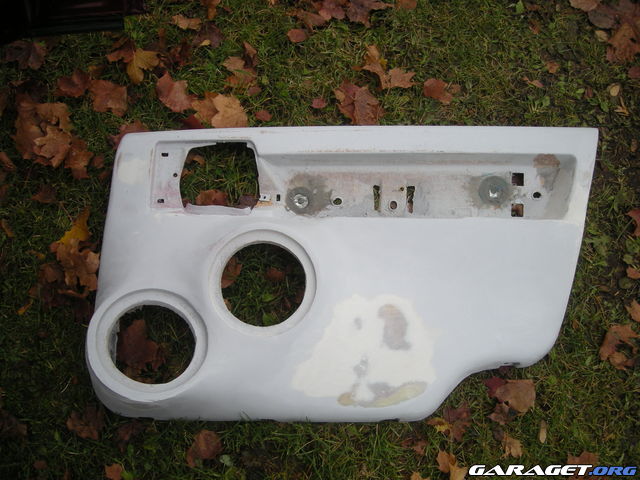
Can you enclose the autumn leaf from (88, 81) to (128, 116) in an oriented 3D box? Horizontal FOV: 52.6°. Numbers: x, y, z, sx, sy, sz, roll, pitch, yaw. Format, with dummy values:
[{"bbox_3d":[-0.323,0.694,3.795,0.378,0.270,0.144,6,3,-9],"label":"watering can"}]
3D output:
[{"bbox_3d":[-0.429,-0.283,1.300,0.094,0.020,0.071,10,70,4],"label":"autumn leaf"}]

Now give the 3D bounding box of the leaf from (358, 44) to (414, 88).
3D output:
[{"bbox_3d":[0.132,-0.346,1.321,0.135,0.025,0.073,40,75,13],"label":"leaf"}]

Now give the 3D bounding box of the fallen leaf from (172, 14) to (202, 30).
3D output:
[{"bbox_3d":[-0.295,-0.484,1.440,0.069,0.018,0.037,14,71,5],"label":"fallen leaf"}]

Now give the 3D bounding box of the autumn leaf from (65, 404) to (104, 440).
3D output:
[{"bbox_3d":[-0.410,0.320,1.147,0.070,0.025,0.062,18,71,6],"label":"autumn leaf"}]

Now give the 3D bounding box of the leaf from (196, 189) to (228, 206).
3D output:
[{"bbox_3d":[-0.215,-0.081,1.294,0.066,0.025,0.057,-3,70,-1],"label":"leaf"}]

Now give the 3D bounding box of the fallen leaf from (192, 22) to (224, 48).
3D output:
[{"bbox_3d":[-0.229,-0.422,1.352,0.054,0.018,0.069,25,72,9],"label":"fallen leaf"}]

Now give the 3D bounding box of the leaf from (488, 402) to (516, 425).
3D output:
[{"bbox_3d":[0.308,0.295,1.091,0.043,0.018,0.030,29,73,10],"label":"leaf"}]

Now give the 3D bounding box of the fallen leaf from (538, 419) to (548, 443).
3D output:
[{"bbox_3d":[0.375,0.321,1.086,0.014,0.010,0.038,17,71,6],"label":"fallen leaf"}]

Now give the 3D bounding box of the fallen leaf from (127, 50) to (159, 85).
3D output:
[{"bbox_3d":[-0.362,-0.354,1.326,0.060,0.020,0.082,12,70,4],"label":"fallen leaf"}]

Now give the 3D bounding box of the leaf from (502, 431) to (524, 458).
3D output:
[{"bbox_3d":[0.339,0.360,1.133,0.031,0.018,0.047,-29,73,-10],"label":"leaf"}]

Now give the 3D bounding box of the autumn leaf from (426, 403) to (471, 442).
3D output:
[{"bbox_3d":[0.228,0.323,1.146,0.078,0.025,0.069,4,70,1],"label":"autumn leaf"}]

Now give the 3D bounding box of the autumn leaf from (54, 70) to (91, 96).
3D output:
[{"bbox_3d":[-0.530,-0.335,1.386,0.075,0.025,0.061,-28,72,-10],"label":"autumn leaf"}]

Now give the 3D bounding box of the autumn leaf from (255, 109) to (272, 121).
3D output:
[{"bbox_3d":[-0.119,-0.264,1.360,0.036,0.012,0.026,6,70,2],"label":"autumn leaf"}]

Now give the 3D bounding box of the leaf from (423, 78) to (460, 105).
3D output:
[{"bbox_3d":[0.259,-0.320,1.384,0.066,0.018,0.054,26,72,9],"label":"leaf"}]

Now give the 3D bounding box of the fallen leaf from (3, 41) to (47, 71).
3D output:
[{"bbox_3d":[-0.644,-0.402,1.410,0.095,0.025,0.079,-8,70,-3],"label":"fallen leaf"}]

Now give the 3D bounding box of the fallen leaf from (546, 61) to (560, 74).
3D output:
[{"bbox_3d":[0.508,-0.376,1.409,0.030,0.010,0.032,7,70,2],"label":"fallen leaf"}]

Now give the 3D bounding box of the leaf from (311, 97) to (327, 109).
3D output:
[{"bbox_3d":[-0.001,-0.277,1.303,0.028,0.010,0.026,22,72,8],"label":"leaf"}]

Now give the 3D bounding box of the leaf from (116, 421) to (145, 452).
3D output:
[{"bbox_3d":[-0.335,0.344,1.139,0.045,0.022,0.054,22,71,8],"label":"leaf"}]

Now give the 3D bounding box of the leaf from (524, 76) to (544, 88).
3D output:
[{"bbox_3d":[0.459,-0.340,1.395,0.049,0.011,0.015,27,72,9],"label":"leaf"}]

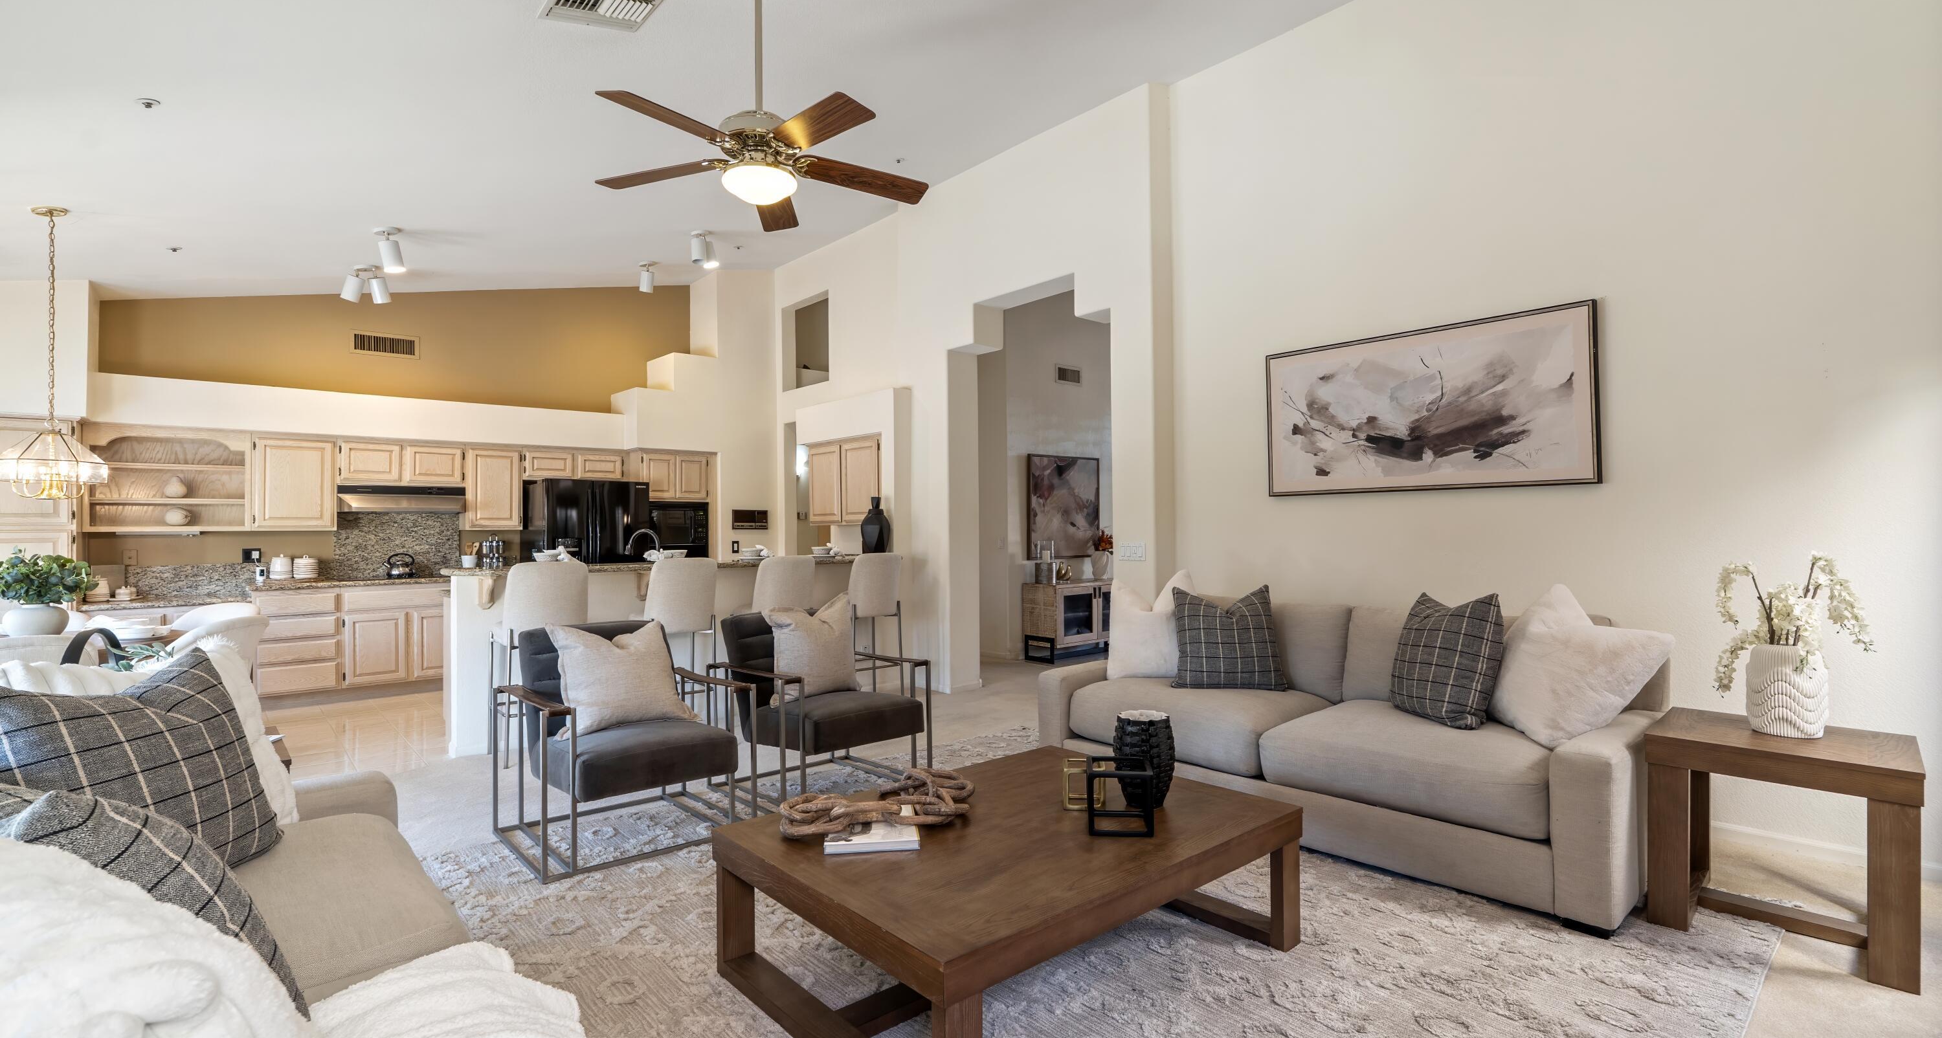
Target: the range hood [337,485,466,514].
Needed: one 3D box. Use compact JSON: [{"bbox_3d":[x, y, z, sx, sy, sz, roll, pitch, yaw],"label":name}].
[{"bbox_3d":[-4.790,-0.156,7.232,0.890,0.227,0.450,0,-1,-41],"label":"range hood"}]

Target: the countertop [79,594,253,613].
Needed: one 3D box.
[{"bbox_3d":[-5.751,0.616,6.209,0.870,0.045,0.620,0,-1,-42],"label":"countertop"}]

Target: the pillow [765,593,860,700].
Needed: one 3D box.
[{"bbox_3d":[-0.829,0.680,4.536,0.510,0.490,0.180,2,-19,-46],"label":"pillow"}]

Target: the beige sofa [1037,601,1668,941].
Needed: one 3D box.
[{"bbox_3d":[1.537,0.884,3.954,0.970,0.880,2.490,0,-1,-42],"label":"beige sofa"}]

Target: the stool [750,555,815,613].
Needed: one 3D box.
[{"bbox_3d":[-1.474,0.854,6.225,0.490,1.150,0.500,1,-1,-44],"label":"stool"}]

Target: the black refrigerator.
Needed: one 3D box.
[{"bbox_3d":[-3.577,0.559,7.952,0.915,1.775,0.860,1,-1,-44],"label":"black refrigerator"}]

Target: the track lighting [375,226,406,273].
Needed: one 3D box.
[{"bbox_3d":[-4.072,-1.884,6.053,0.192,0.301,0.200,0,-1,-41],"label":"track lighting"}]

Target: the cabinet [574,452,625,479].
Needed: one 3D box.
[{"bbox_3d":[-3.661,-0.500,8.389,0.464,0.256,0.330,1,-1,-44],"label":"cabinet"}]

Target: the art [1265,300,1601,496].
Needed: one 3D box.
[{"bbox_3d":[2.402,-0.584,4.691,0.040,0.860,1.665,1,-1,-44],"label":"art"}]

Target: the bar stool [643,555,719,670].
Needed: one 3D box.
[{"bbox_3d":[-1.950,0.820,5.577,0.469,1.124,0.479,0,-1,-41],"label":"bar stool"}]

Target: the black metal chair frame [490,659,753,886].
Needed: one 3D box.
[{"bbox_3d":[-1.513,1.040,3.753,0.853,0.640,0.772,0,-1,-41],"label":"black metal chair frame"}]

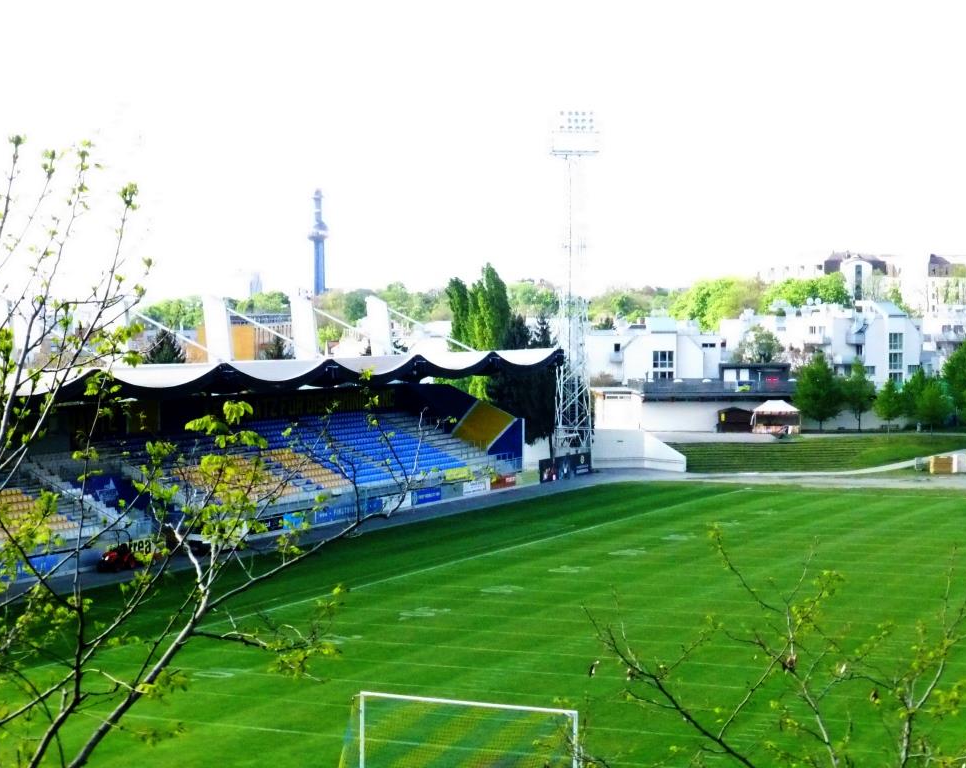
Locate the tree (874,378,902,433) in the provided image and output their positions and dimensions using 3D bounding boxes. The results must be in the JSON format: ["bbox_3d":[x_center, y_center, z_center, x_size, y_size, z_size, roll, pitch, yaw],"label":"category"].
[{"bbox_3d":[39.120,2.170,200.000,2.900,5.800,2.900,0,2,0],"label":"tree"}]

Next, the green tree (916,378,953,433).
[{"bbox_3d":[43.290,2.310,199.000,3.700,5.700,3.600,0,2,0],"label":"green tree"}]

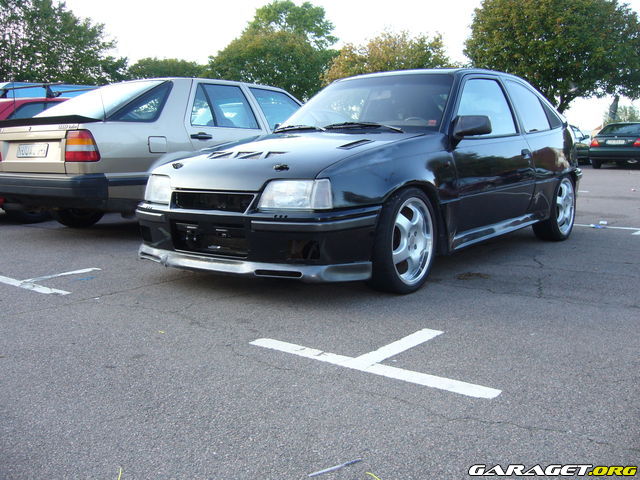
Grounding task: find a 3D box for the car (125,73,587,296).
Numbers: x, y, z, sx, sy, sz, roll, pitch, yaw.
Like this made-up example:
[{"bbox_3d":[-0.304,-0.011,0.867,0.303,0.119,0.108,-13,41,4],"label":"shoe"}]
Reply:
[{"bbox_3d":[0.607,-0.569,4.777,1.700,1.320,4.000,6,10,37],"label":"car"}]

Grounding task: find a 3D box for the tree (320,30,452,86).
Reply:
[{"bbox_3d":[3.318,-6.856,31.344,6.600,6.260,6.600,0,8,0],"label":"tree"}]

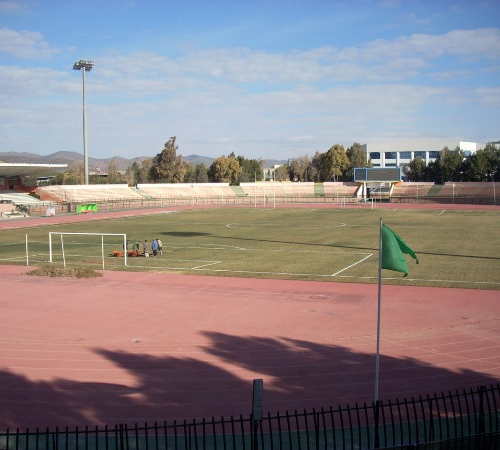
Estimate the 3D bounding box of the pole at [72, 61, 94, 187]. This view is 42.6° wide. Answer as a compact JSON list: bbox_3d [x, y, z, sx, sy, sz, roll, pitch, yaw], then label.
[{"bbox_3d":[-43.610,-23.940,170.150,5.500,38.800,3.200,-3,5,-35],"label":"pole"}]

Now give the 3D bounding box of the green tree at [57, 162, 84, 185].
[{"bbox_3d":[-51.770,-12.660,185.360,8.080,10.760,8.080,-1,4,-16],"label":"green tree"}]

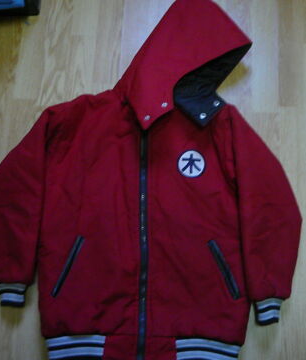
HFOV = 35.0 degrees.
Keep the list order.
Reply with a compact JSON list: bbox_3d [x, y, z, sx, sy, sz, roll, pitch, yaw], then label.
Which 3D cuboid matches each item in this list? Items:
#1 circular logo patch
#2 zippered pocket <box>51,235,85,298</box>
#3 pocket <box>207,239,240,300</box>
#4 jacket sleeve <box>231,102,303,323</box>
[{"bbox_3d":[0.107,-0.044,1.313,0.078,0.010,0.080,1,79,-1],"label":"circular logo patch"},{"bbox_3d":[-0.217,0.222,1.248,0.021,0.020,0.164,22,75,5],"label":"zippered pocket"},{"bbox_3d":[0.185,0.229,1.255,0.022,0.020,0.162,-20,75,-7],"label":"pocket"},{"bbox_3d":[0.317,0.078,1.323,0.172,0.085,0.602,-2,74,-2],"label":"jacket sleeve"}]

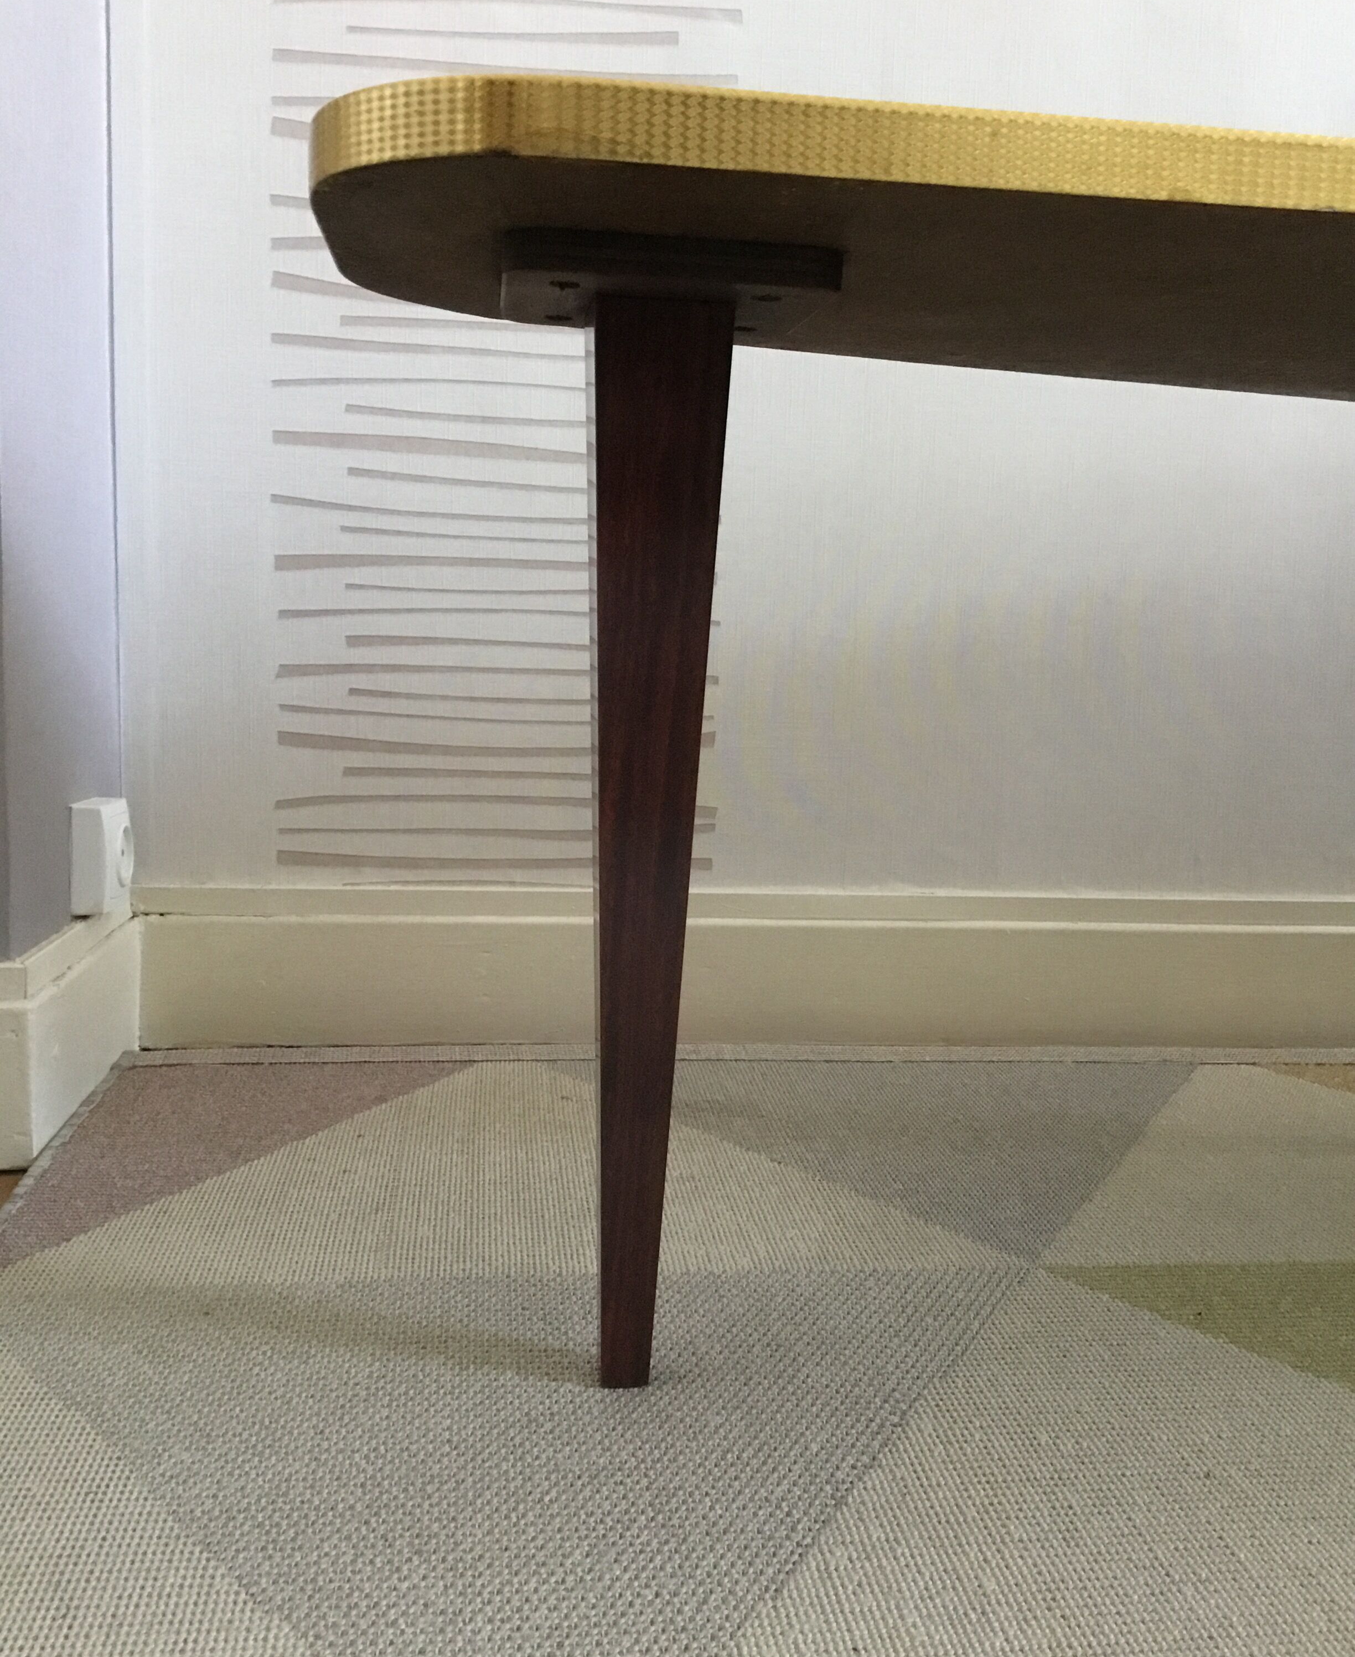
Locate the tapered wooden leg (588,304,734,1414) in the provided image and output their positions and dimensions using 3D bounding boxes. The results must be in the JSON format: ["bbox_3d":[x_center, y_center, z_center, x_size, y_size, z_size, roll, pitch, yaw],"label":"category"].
[{"bbox_3d":[-0.015,0.015,0.648,0.052,0.430,0.050,1,7,-7],"label":"tapered wooden leg"}]

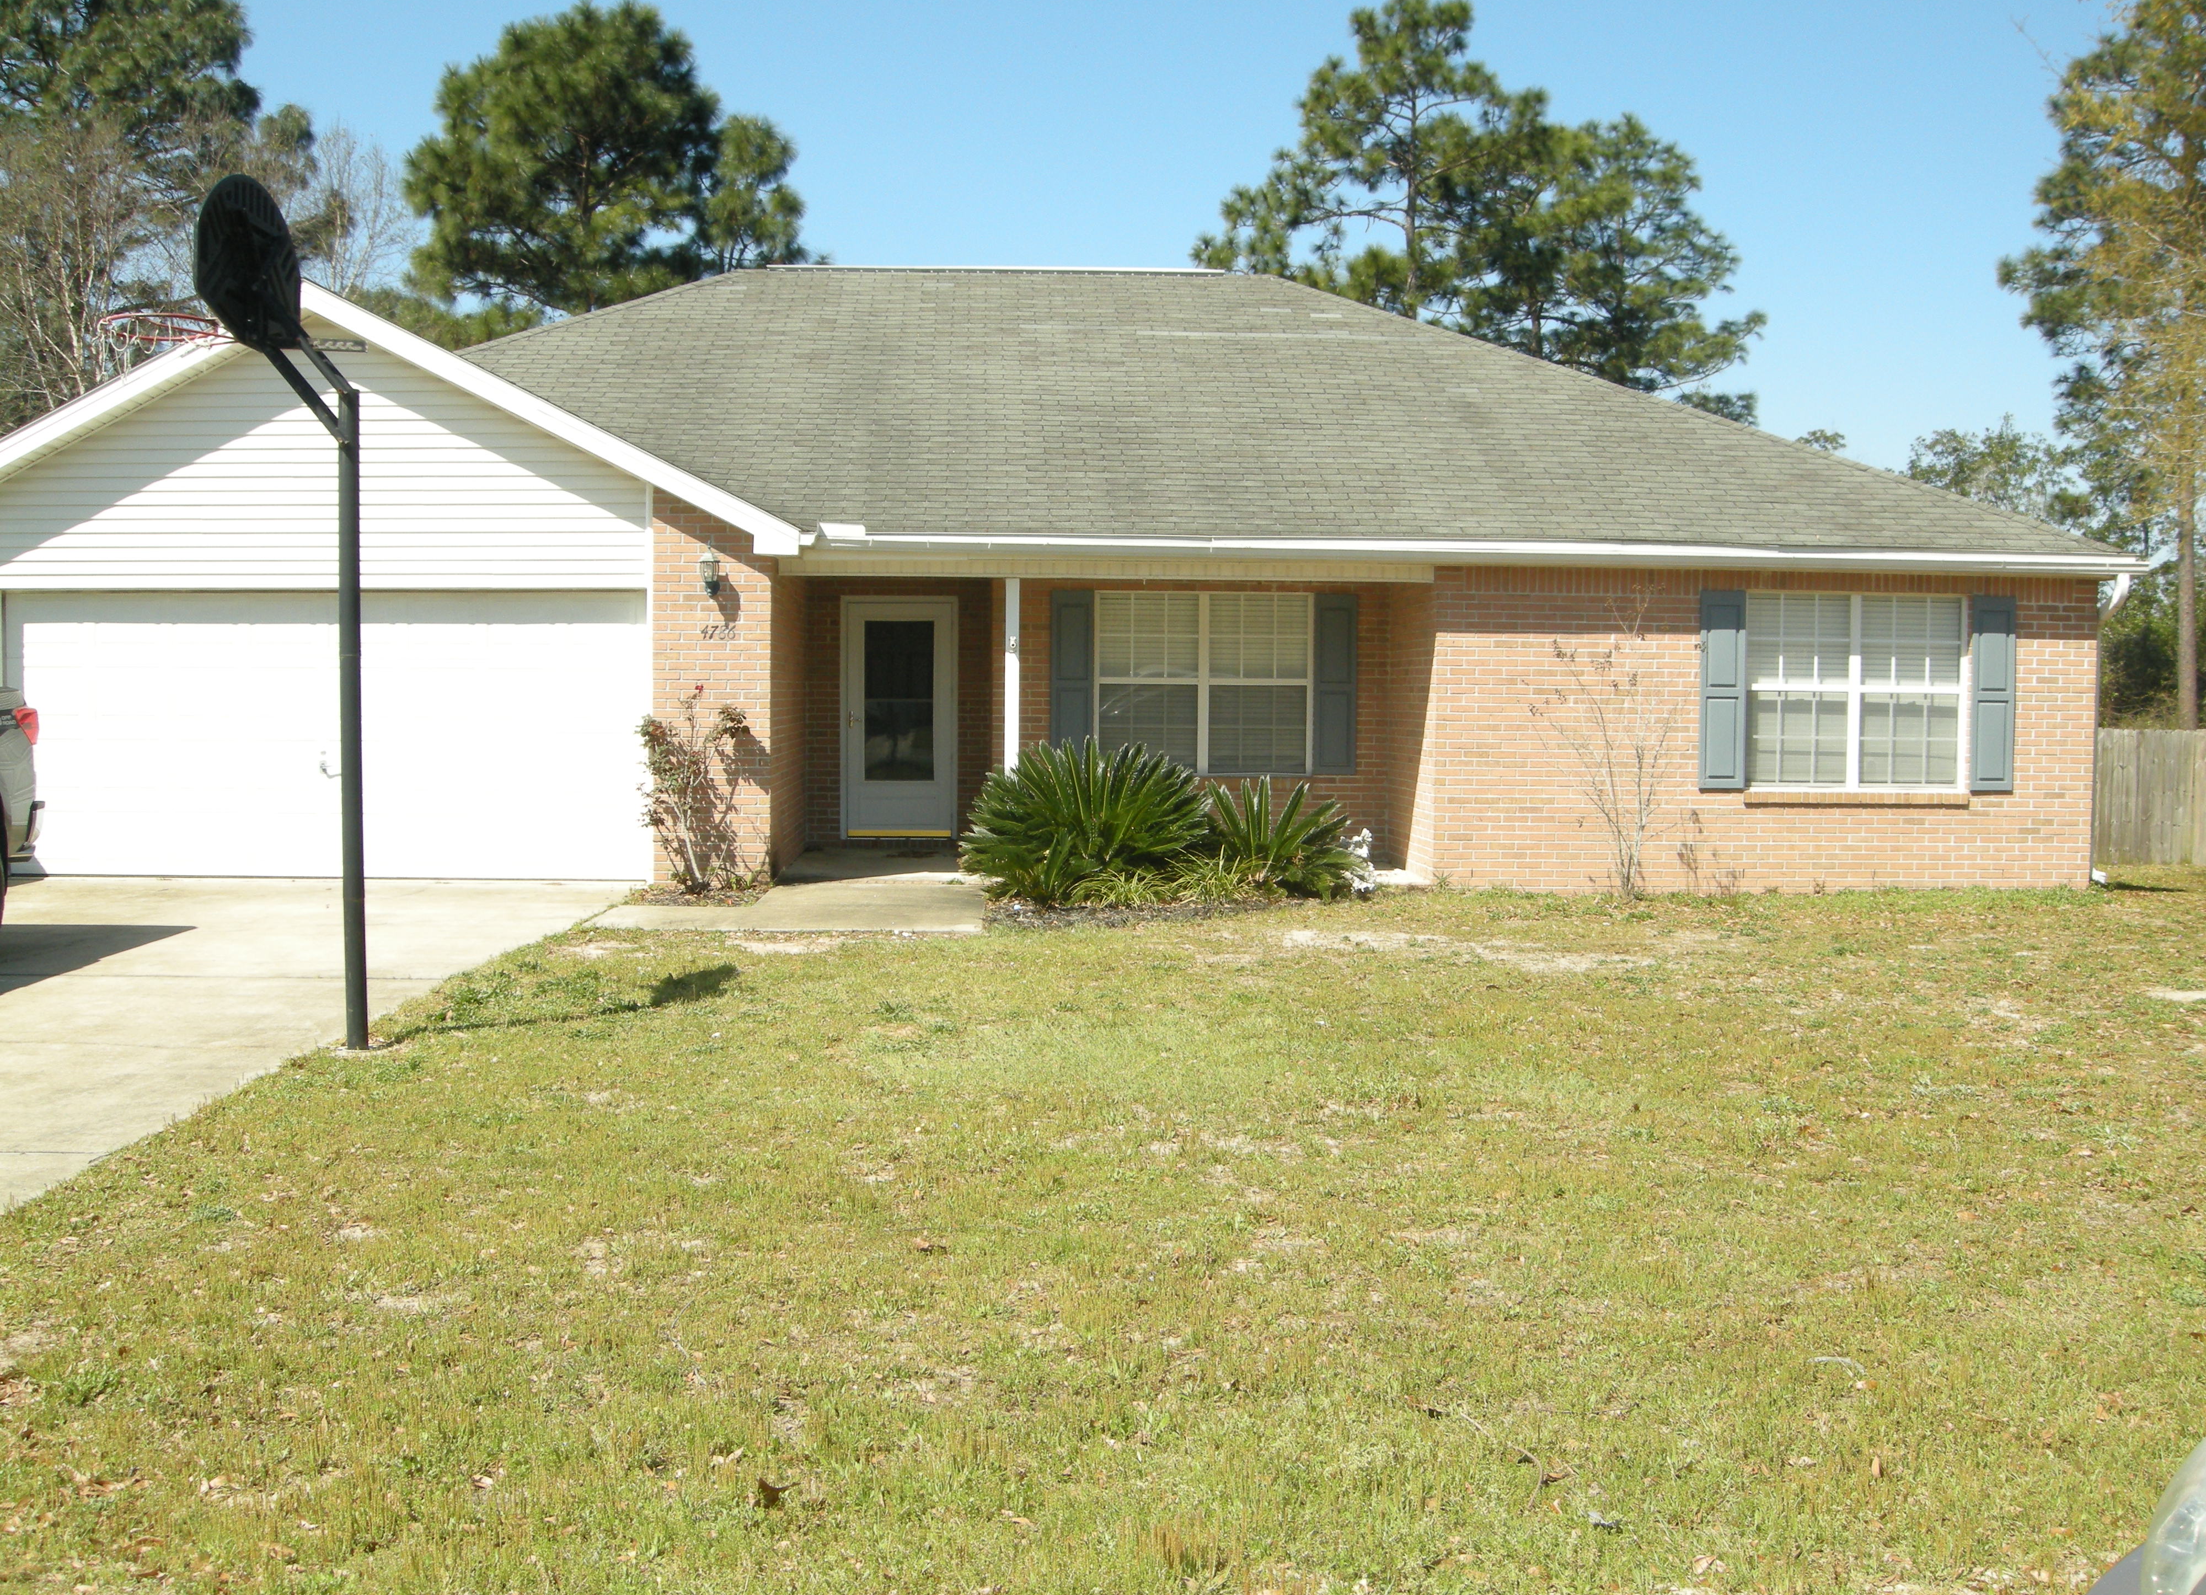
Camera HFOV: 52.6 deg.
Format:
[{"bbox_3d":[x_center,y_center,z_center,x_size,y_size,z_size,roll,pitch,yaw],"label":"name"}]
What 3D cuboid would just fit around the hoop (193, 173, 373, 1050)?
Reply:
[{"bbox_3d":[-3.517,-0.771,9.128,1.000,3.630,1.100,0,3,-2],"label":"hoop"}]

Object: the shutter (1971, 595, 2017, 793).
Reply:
[{"bbox_3d":[6.871,-0.795,17.200,0.355,1.520,0.040,0,3,-2],"label":"shutter"}]

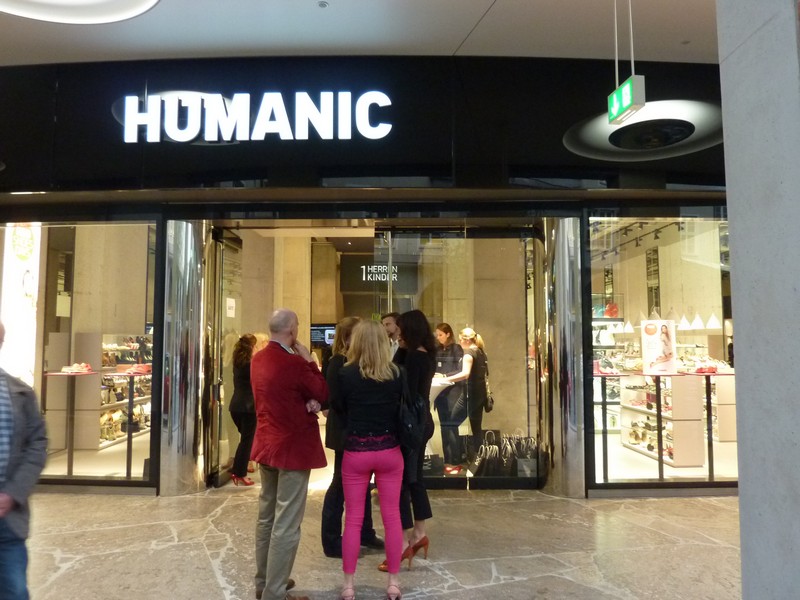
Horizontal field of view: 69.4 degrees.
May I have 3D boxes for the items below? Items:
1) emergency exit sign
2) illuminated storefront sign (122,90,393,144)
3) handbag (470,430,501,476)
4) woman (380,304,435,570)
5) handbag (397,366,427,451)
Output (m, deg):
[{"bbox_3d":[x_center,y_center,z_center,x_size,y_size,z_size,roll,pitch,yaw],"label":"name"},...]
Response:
[{"bbox_3d":[1.529,-1.342,3.900,0.081,0.198,0.333,0,-4,-6],"label":"emergency exit sign"},{"bbox_3d":[-1.362,-1.756,5.560,2.570,0.440,0.100,0,-4,3],"label":"illuminated storefront sign"},{"bbox_3d":[0.961,1.730,6.493,0.340,0.520,0.220,0,-4,6],"label":"handbag"},{"bbox_3d":[0.060,0.971,4.081,0.410,1.780,0.460,-1,-4,10],"label":"woman"},{"bbox_3d":[0.070,0.659,3.512,0.150,0.470,0.290,-1,-4,16],"label":"handbag"}]

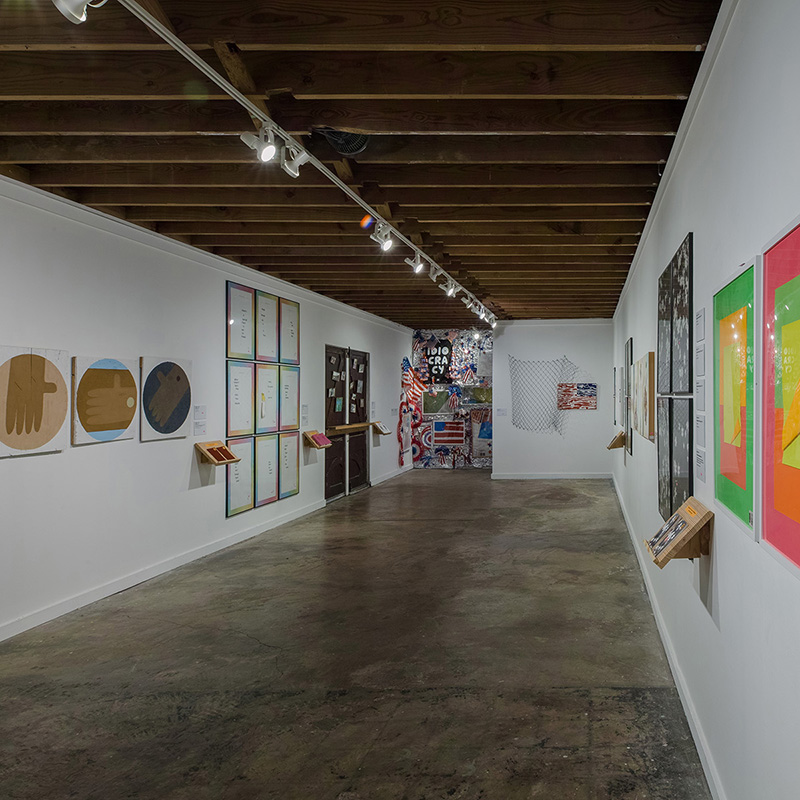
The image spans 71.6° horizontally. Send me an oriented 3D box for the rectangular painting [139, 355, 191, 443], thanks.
[{"bbox_3d":[-1.878,-0.010,4.479,0.035,0.642,0.554,0,0,19],"label":"rectangular painting"}]

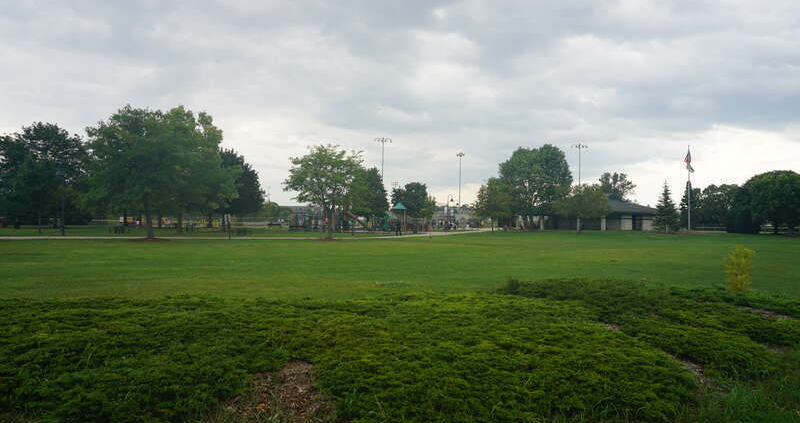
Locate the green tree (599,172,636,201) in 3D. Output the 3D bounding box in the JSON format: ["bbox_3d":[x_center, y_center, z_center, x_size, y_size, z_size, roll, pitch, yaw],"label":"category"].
[{"bbox_3d":[42.110,-2.220,103.000,6.930,10.620,6.930,0,-1,0],"label":"green tree"}]

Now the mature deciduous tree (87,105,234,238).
[{"bbox_3d":[-21.160,-3.440,47.000,12.570,11.640,12.570,0,-1,0],"label":"mature deciduous tree"}]

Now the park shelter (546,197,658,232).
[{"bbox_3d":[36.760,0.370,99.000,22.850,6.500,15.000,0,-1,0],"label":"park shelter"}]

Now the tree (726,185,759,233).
[{"bbox_3d":[52.260,-0.300,81.000,5.320,7.290,5.300,0,-1,0],"label":"tree"}]

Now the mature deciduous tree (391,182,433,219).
[{"bbox_3d":[2.120,-1.100,94.000,7.010,8.020,7.010,0,-1,0],"label":"mature deciduous tree"}]

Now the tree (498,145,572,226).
[{"bbox_3d":[20.580,-3.610,81.000,10.900,12.840,10.900,0,-1,0],"label":"tree"}]

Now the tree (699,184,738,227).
[{"bbox_3d":[65.710,-0.830,110.000,8.250,9.900,8.000,0,-1,0],"label":"tree"}]

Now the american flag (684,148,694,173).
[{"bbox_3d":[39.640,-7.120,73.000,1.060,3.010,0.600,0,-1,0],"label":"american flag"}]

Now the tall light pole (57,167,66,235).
[{"bbox_3d":[-41.300,-1.130,65.000,1.000,8.350,0.600,0,-1,0],"label":"tall light pole"}]

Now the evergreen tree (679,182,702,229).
[{"bbox_3d":[51.710,-0.980,95.000,4.370,8.730,4.300,0,-1,0],"label":"evergreen tree"}]

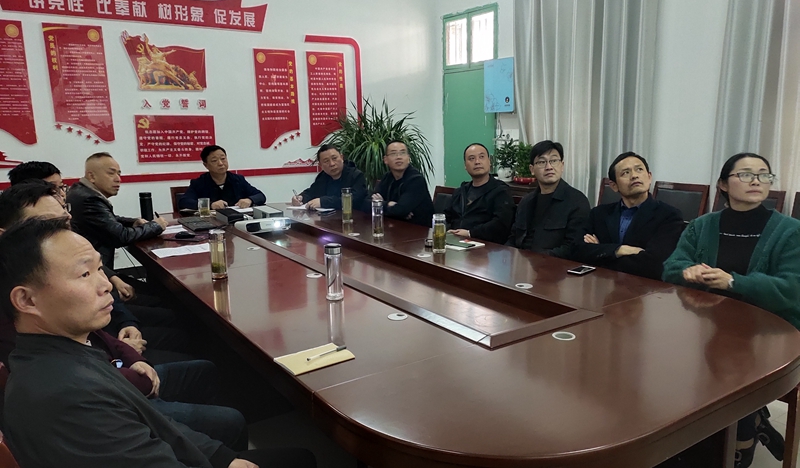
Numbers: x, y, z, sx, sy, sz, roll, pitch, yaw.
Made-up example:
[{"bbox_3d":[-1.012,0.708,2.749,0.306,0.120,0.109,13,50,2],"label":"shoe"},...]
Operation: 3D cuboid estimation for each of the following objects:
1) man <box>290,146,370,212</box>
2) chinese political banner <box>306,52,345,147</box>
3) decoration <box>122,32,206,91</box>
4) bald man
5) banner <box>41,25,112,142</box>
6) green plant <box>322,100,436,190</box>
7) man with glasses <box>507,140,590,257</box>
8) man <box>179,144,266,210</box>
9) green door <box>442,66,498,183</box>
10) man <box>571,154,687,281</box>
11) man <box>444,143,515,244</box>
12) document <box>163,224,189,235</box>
[{"bbox_3d":[-0.579,-0.118,4.636,0.600,1.285,0.740,6,13,30],"label":"man"},{"bbox_3d":[-0.764,-1.422,5.627,0.454,0.966,0.030,-7,12,-31],"label":"chinese political banner"},{"bbox_3d":[-2.087,-1.530,4.768,0.690,0.480,0.030,-7,12,-31],"label":"decoration"},{"bbox_3d":[-1.644,0.164,3.139,0.700,1.290,0.530,-6,11,-26],"label":"bald man"},{"bbox_3d":[-2.750,-1.291,4.566,0.436,0.954,0.020,-9,14,-35],"label":"banner"},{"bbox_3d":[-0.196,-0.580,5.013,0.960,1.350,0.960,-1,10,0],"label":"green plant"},{"bbox_3d":[0.742,0.163,2.979,0.720,1.343,0.530,-11,15,-42],"label":"man with glasses"},{"bbox_3d":[-1.507,-0.103,4.589,0.640,1.301,0.740,-7,13,-28],"label":"man"},{"bbox_3d":[0.808,-0.885,6.334,0.060,2.084,0.891,-9,14,-35],"label":"green door"},{"bbox_3d":[1.043,0.261,2.576,0.720,1.299,0.540,-11,15,-42],"label":"man"},{"bbox_3d":[0.488,0.073,3.358,0.700,1.290,0.530,-11,14,-42],"label":"man"},{"bbox_3d":[-1.500,-0.031,3.481,0.220,0.010,0.280,-7,12,-31],"label":"document"}]

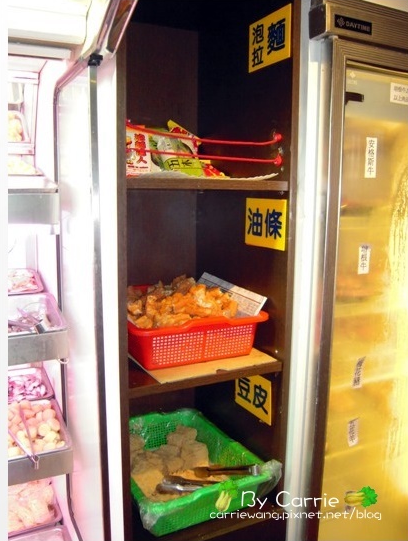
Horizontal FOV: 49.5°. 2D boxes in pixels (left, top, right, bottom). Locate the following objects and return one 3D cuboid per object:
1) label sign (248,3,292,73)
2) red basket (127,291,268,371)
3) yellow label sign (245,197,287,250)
[{"bbox_3d":[0.149,-0.526,1.014,0.006,0.110,0.160,-4,9,-28],"label":"label sign"},{"bbox_3d":[-0.075,0.140,1.153,0.329,0.114,0.382,-3,8,-26],"label":"red basket"},{"bbox_3d":[0.148,-0.113,1.066,0.006,0.113,0.163,-4,9,-28],"label":"yellow label sign"}]

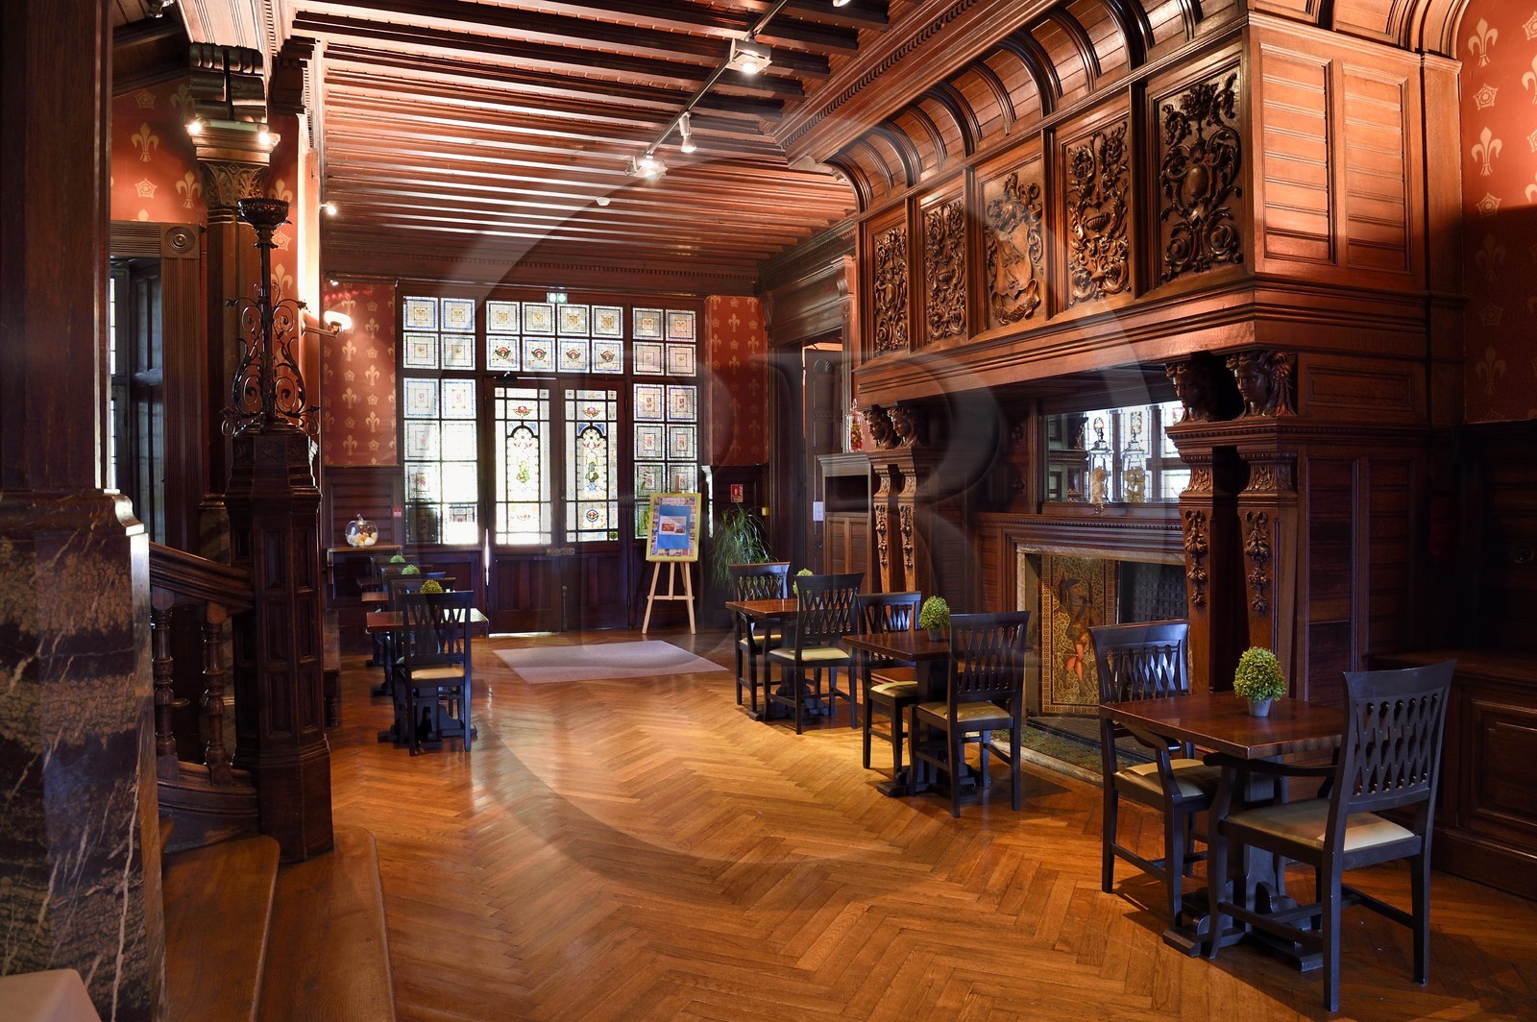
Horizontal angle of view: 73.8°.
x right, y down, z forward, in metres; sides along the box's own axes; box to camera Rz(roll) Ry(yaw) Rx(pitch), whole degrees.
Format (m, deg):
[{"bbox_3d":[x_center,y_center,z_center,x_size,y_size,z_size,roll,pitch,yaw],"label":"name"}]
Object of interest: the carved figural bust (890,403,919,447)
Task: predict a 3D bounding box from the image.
[{"bbox_3d":[0.887,-0.553,6.682,0.250,0.250,0.220,-1,1,-22],"label":"carved figural bust"}]

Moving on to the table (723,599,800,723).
[{"bbox_3d":[0.169,1.022,7.042,0.700,0.760,0.700,-1,1,-23],"label":"table"}]

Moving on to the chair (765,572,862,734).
[{"bbox_3d":[0.297,0.901,6.689,0.540,0.980,0.560,-1,1,-22],"label":"chair"}]

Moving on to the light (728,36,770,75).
[{"bbox_3d":[-0.113,-2.745,6.185,0.210,0.170,0.210,-1,1,-23],"label":"light"}]

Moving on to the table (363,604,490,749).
[{"bbox_3d":[-2.194,1.057,6.579,0.700,0.760,0.710,-1,1,-18],"label":"table"}]

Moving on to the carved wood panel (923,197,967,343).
[{"bbox_3d":[1.050,-1.391,6.024,0.060,0.800,0.490,-1,1,-22],"label":"carved wood panel"}]

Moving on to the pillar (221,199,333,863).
[{"bbox_3d":[-1.952,0.056,4.067,0.370,2.600,0.370,-1,1,-23],"label":"pillar"}]

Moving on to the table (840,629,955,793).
[{"bbox_3d":[0.857,1.046,5.273,0.700,0.760,0.700,-1,1,-23],"label":"table"}]

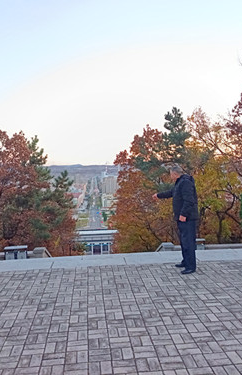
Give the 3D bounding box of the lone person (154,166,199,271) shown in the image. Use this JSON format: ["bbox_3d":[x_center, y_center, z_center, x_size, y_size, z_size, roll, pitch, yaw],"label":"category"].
[{"bbox_3d":[0.897,0.502,5.603,0.720,1.700,0.540,-2,2,-1],"label":"lone person"}]

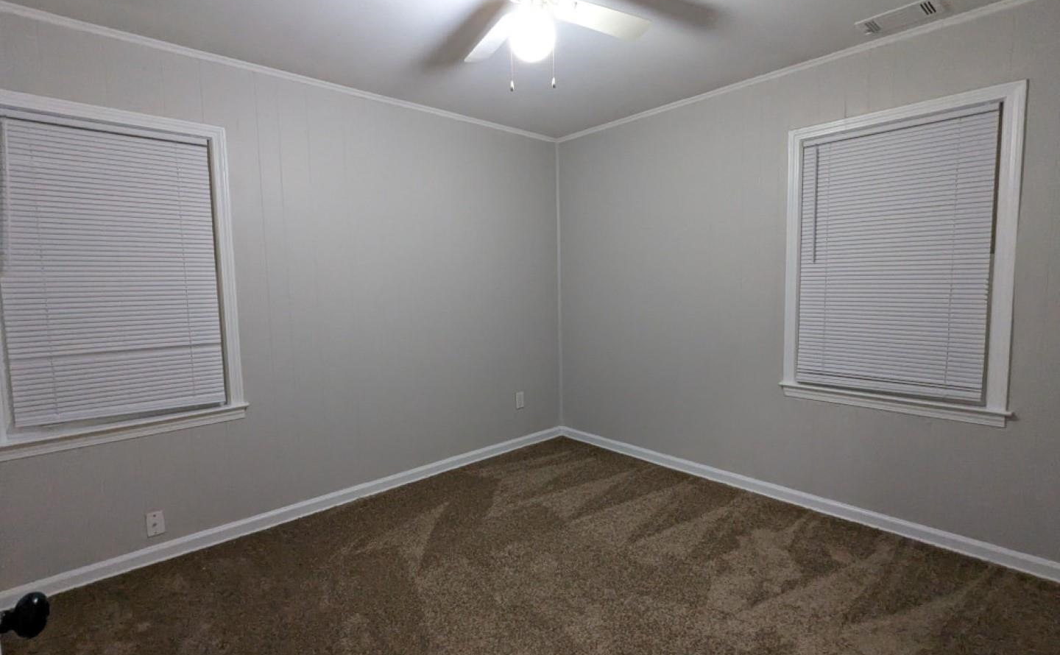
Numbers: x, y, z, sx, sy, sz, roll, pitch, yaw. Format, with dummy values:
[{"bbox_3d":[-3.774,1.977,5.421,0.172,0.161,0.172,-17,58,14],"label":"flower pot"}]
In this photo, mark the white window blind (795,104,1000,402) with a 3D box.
[{"bbox_3d":[1.786,-0.335,2.463,0.045,1.316,0.778,-6,7,-42],"label":"white window blind"}]

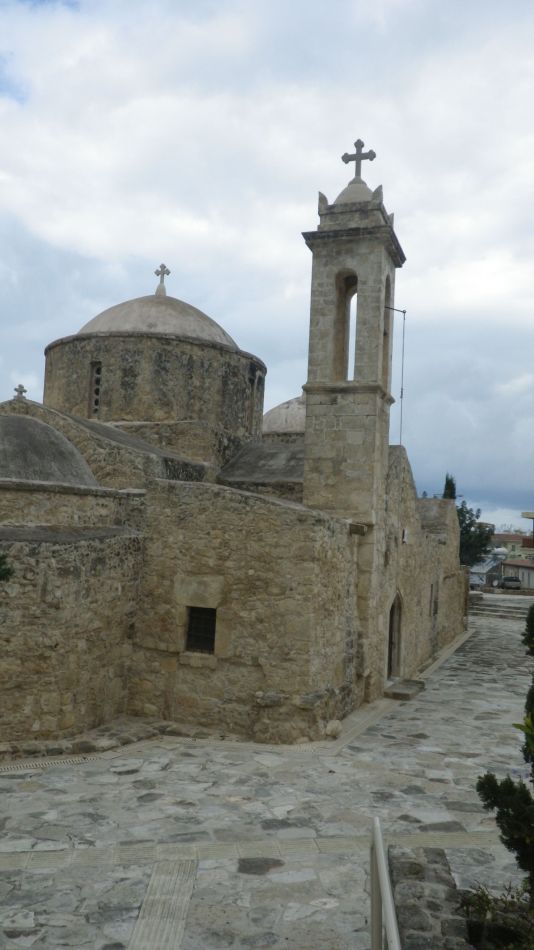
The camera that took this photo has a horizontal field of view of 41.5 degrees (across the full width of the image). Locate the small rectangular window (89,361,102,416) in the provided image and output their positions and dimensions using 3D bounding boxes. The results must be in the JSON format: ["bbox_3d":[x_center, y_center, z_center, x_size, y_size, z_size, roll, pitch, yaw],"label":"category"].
[{"bbox_3d":[-4.043,-2.017,16.828,0.370,1.350,0.250,2,-2,21],"label":"small rectangular window"}]

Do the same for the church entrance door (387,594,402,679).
[{"bbox_3d":[3.148,3.954,17.500,0.250,2.140,1.350,2,-2,21],"label":"church entrance door"}]

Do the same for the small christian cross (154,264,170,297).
[{"bbox_3d":[-2.896,-5.399,19.574,0.500,0.950,0.200,2,-2,21],"label":"small christian cross"}]

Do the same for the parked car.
[{"bbox_3d":[29.410,13.102,85.000,1.730,1.500,4.100,2,-2,7],"label":"parked car"}]

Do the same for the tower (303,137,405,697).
[{"bbox_3d":[1.793,-1.410,15.340,1.900,11.950,1.850,2,-2,21],"label":"tower"}]

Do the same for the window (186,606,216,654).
[{"bbox_3d":[-1.134,2.735,12.475,0.560,0.790,0.200,2,-2,21],"label":"window"}]

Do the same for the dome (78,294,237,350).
[{"bbox_3d":[-2.958,-3.998,19.530,4.900,1.850,4.900,2,-2,21],"label":"dome"}]

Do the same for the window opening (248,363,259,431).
[{"bbox_3d":[-0.405,-2.019,18.475,0.250,1.720,0.450,2,-2,21],"label":"window opening"}]

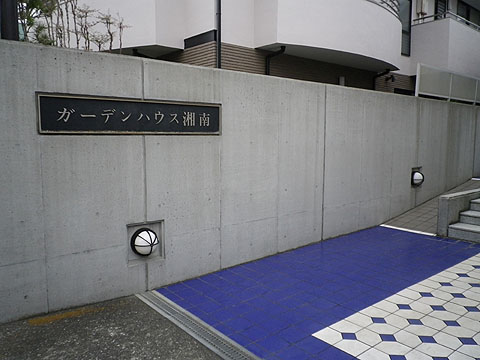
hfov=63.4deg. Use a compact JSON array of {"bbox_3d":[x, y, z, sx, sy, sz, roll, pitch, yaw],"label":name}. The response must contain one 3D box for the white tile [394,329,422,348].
[{"bbox_3d":[1.240,1.182,2.877,0.195,0.012,0.195,-6,8,-38],"label":"white tile"}]

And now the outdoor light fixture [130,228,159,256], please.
[{"bbox_3d":[-0.915,0.628,3.855,0.277,0.277,0.175,-4,7,-38],"label":"outdoor light fixture"}]

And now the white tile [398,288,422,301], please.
[{"bbox_3d":[1.622,1.091,3.681,0.195,0.012,0.195,-6,8,-38],"label":"white tile"}]

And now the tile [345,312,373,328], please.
[{"bbox_3d":[0.996,1.153,3.186,0.195,0.012,0.195,-6,8,-38],"label":"tile"}]

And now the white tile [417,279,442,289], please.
[{"bbox_3d":[1.927,1.055,3.912,0.195,0.012,0.195,-6,8,-38],"label":"white tile"}]

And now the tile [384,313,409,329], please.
[{"bbox_3d":[1.277,1.154,3.162,0.195,0.012,0.195,-6,8,-38],"label":"tile"}]

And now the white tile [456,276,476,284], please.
[{"bbox_3d":[2.360,1.036,3.999,0.195,0.012,0.195,-6,8,-38],"label":"white tile"}]

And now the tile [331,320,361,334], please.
[{"bbox_3d":[0.840,1.169,3.065,0.195,0.012,0.195,-6,8,-38],"label":"tile"}]

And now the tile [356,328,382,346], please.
[{"bbox_3d":[0.966,1.187,2.920,0.195,0.012,0.195,-6,8,-38],"label":"tile"}]

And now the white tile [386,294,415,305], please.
[{"bbox_3d":[1.466,1.107,3.560,0.195,0.012,0.195,-6,8,-38],"label":"white tile"}]

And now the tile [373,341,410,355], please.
[{"bbox_3d":[1.088,1.202,2.765,0.195,0.012,0.195,-6,8,-38],"label":"tile"}]

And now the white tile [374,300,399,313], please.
[{"bbox_3d":[1.311,1.124,3.439,0.195,0.012,0.195,-6,8,-38],"label":"white tile"}]

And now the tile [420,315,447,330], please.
[{"bbox_3d":[1.550,1.149,3.119,0.195,0.012,0.195,-6,8,-38],"label":"tile"}]

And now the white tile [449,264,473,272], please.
[{"bbox_3d":[2.463,1.002,4.335,0.195,0.012,0.195,-6,8,-38],"label":"white tile"}]

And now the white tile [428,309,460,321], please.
[{"bbox_3d":[1.711,1.136,3.249,0.195,0.012,0.195,-6,8,-38],"label":"white tile"}]

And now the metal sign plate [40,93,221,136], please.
[{"bbox_3d":[-0.932,-0.603,3.762,1.847,0.325,0.040,-5,7,-39],"label":"metal sign plate"}]

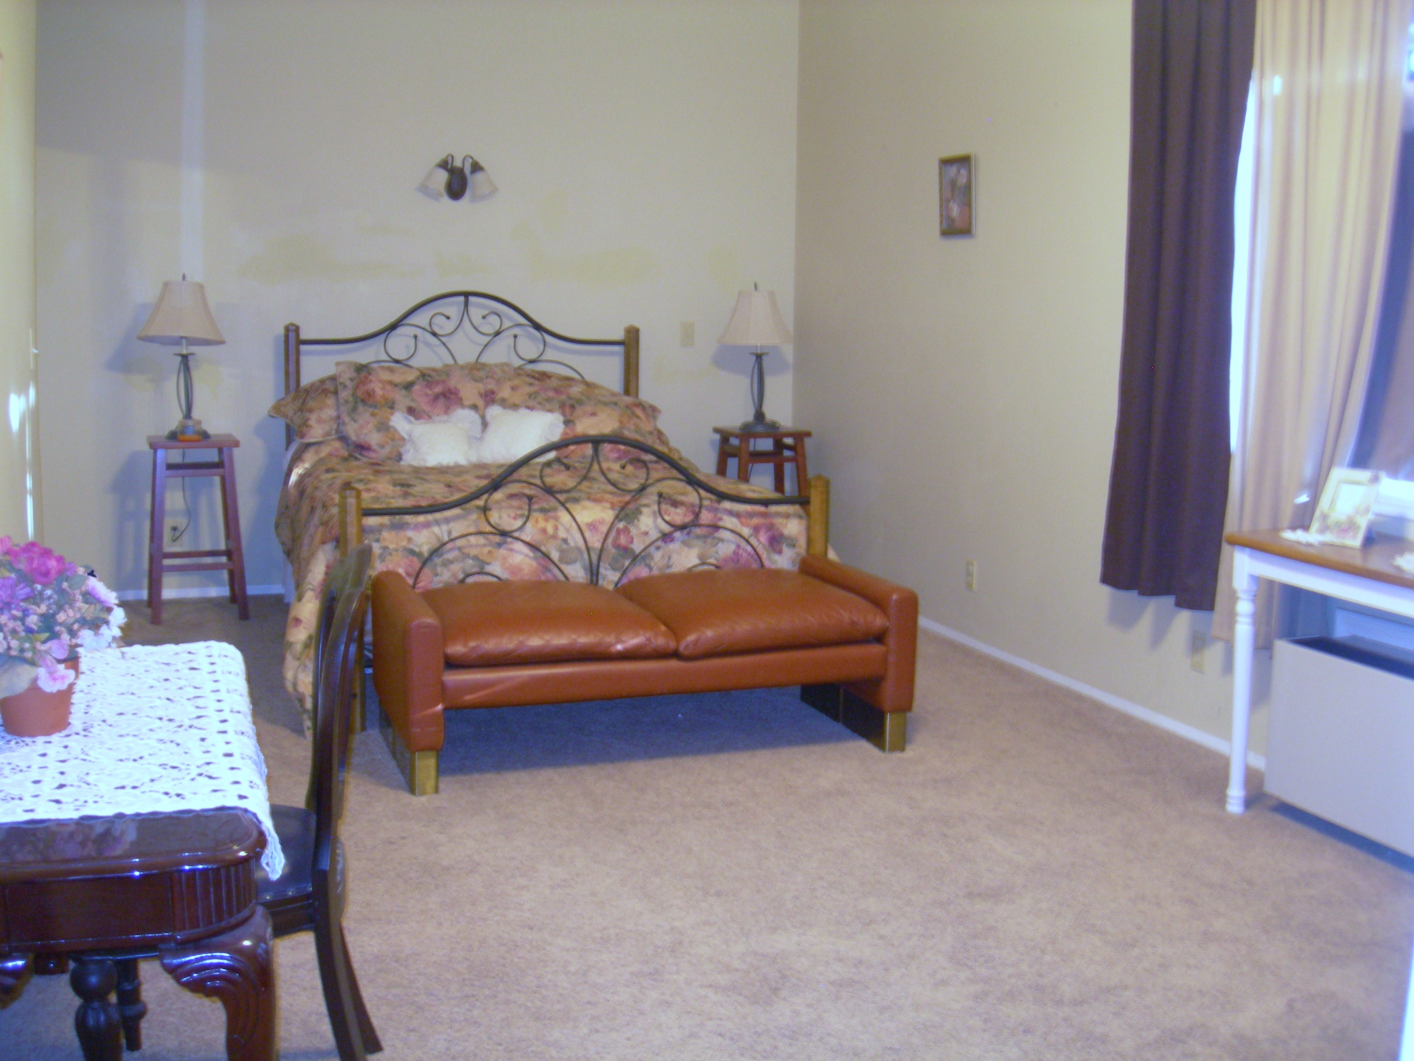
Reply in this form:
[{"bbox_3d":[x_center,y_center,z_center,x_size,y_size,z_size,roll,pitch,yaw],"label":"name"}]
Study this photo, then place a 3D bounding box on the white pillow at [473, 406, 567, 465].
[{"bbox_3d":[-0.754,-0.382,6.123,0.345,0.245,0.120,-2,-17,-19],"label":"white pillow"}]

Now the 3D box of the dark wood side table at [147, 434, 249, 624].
[{"bbox_3d":[-2.078,-0.017,6.333,0.385,0.735,0.405,-2,8,-19],"label":"dark wood side table"}]

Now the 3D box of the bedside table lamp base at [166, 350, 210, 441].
[{"bbox_3d":[-2.085,-0.543,6.236,0.172,0.365,0.172,-2,8,-19],"label":"bedside table lamp base"}]

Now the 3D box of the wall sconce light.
[{"bbox_3d":[-1.086,-1.550,6.819,0.340,0.199,0.160,-2,8,-19],"label":"wall sconce light"}]

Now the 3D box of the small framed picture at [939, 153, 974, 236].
[{"bbox_3d":[0.961,-1.291,5.993,0.022,0.310,0.260,-2,8,-19],"label":"small framed picture"}]

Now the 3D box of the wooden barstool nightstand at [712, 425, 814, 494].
[{"bbox_3d":[0.245,-0.101,7.255,0.385,0.735,0.405,-2,8,-19],"label":"wooden barstool nightstand"}]

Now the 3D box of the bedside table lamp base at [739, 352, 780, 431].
[{"bbox_3d":[0.251,-0.645,7.179,0.172,0.365,0.172,1,8,0],"label":"bedside table lamp base"}]

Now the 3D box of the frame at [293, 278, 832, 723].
[{"bbox_3d":[-0.711,-0.232,5.838,1.570,1.345,2.200,-2,8,-19],"label":"frame"}]

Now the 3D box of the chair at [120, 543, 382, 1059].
[{"bbox_3d":[-0.708,0.473,2.296,0.470,0.885,0.470,0,8,-10],"label":"chair"}]

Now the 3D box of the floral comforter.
[{"bbox_3d":[-0.692,0.075,5.808,1.790,0.680,1.900,-2,8,-19],"label":"floral comforter"}]

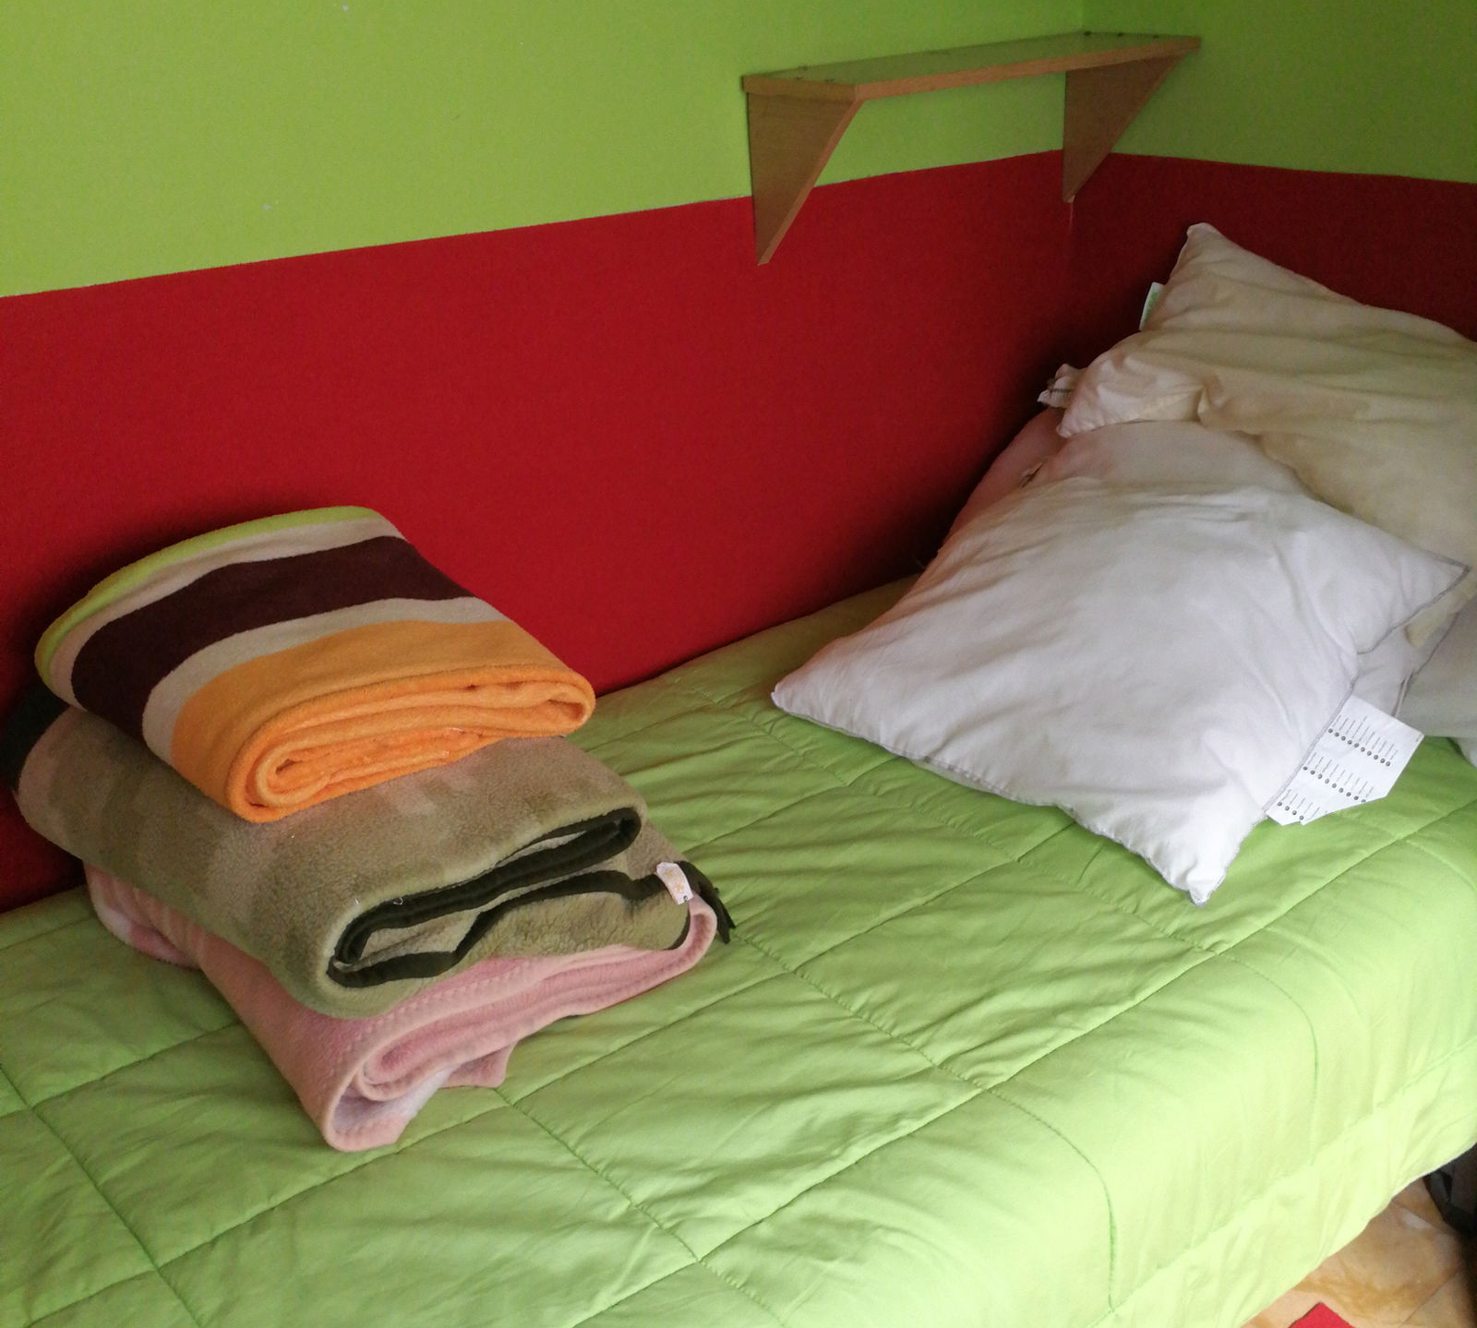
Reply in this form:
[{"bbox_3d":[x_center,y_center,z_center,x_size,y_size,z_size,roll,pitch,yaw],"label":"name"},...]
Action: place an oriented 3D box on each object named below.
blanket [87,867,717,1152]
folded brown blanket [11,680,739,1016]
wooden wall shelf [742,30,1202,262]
[{"bbox_3d":[-0.334,0.214,1.496,0.400,0.107,0.517,-24,32,-36],"label":"blanket"},{"bbox_3d":[-0.367,0.146,1.479,0.517,0.161,0.439,21,35,41],"label":"folded brown blanket"},{"bbox_3d":[0.305,-0.646,1.930,0.585,0.220,0.202,-21,31,-32],"label":"wooden wall shelf"}]

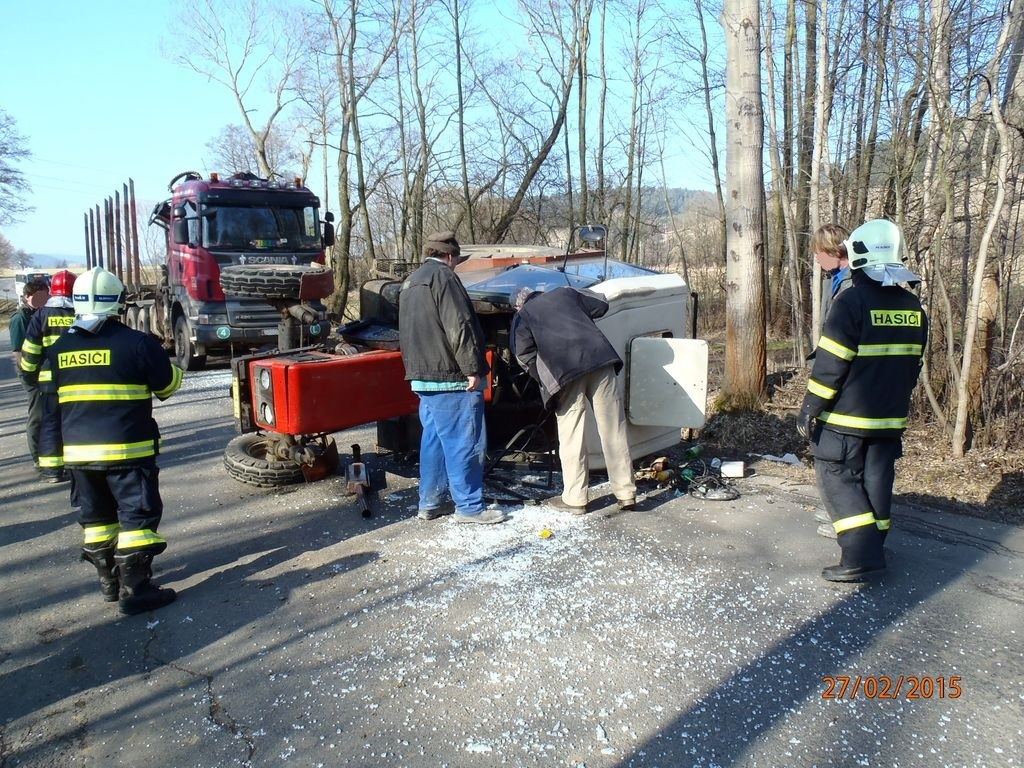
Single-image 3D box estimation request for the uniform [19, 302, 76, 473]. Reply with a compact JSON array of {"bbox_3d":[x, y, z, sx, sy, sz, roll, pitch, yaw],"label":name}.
[{"bbox_3d":[-3.874,0.058,7.092,0.640,1.460,0.400,-4,8,-14],"label":"uniform"}]

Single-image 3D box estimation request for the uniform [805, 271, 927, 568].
[{"bbox_3d":[1.792,0.208,4.211,0.600,1.500,0.420,-6,9,-28],"label":"uniform"}]

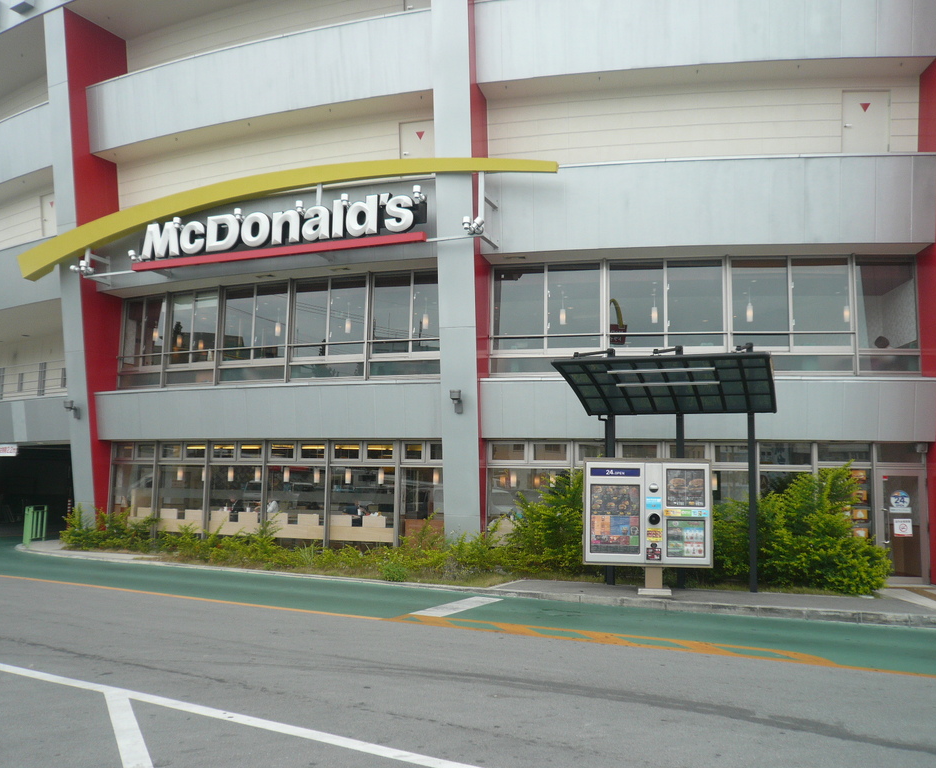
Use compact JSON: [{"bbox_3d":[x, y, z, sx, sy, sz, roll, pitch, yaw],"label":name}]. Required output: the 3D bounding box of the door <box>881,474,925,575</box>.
[{"bbox_3d":[7.823,2.554,14.896,0.880,2.050,0.090,1,-7,3],"label":"door"}]

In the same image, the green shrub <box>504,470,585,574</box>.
[{"bbox_3d":[1.399,2.515,14.760,1.550,1.870,1.300,0,-7,11],"label":"green shrub"}]

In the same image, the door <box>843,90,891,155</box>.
[{"bbox_3d":[7.257,-4.329,15.142,0.860,2.000,0.080,0,2,4],"label":"door"}]

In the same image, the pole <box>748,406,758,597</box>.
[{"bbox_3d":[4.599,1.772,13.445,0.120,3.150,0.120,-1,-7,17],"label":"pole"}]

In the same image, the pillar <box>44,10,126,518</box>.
[{"bbox_3d":[-8.899,-2.322,19.687,0.760,12.200,1.250,-3,0,31],"label":"pillar"}]

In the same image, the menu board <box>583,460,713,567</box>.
[{"bbox_3d":[2.812,2.013,13.009,2.010,1.660,0.300,0,-7,6],"label":"menu board"}]

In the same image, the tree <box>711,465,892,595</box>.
[{"bbox_3d":[5.504,2.409,13.925,2.800,2.030,1.400,0,-7,7],"label":"tree"}]

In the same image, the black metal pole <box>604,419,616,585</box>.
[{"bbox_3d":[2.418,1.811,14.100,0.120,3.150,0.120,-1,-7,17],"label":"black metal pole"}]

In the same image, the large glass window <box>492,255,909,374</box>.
[{"bbox_3d":[4.314,-1.286,15.599,7.850,2.200,0.300,0,-7,9],"label":"large glass window"}]

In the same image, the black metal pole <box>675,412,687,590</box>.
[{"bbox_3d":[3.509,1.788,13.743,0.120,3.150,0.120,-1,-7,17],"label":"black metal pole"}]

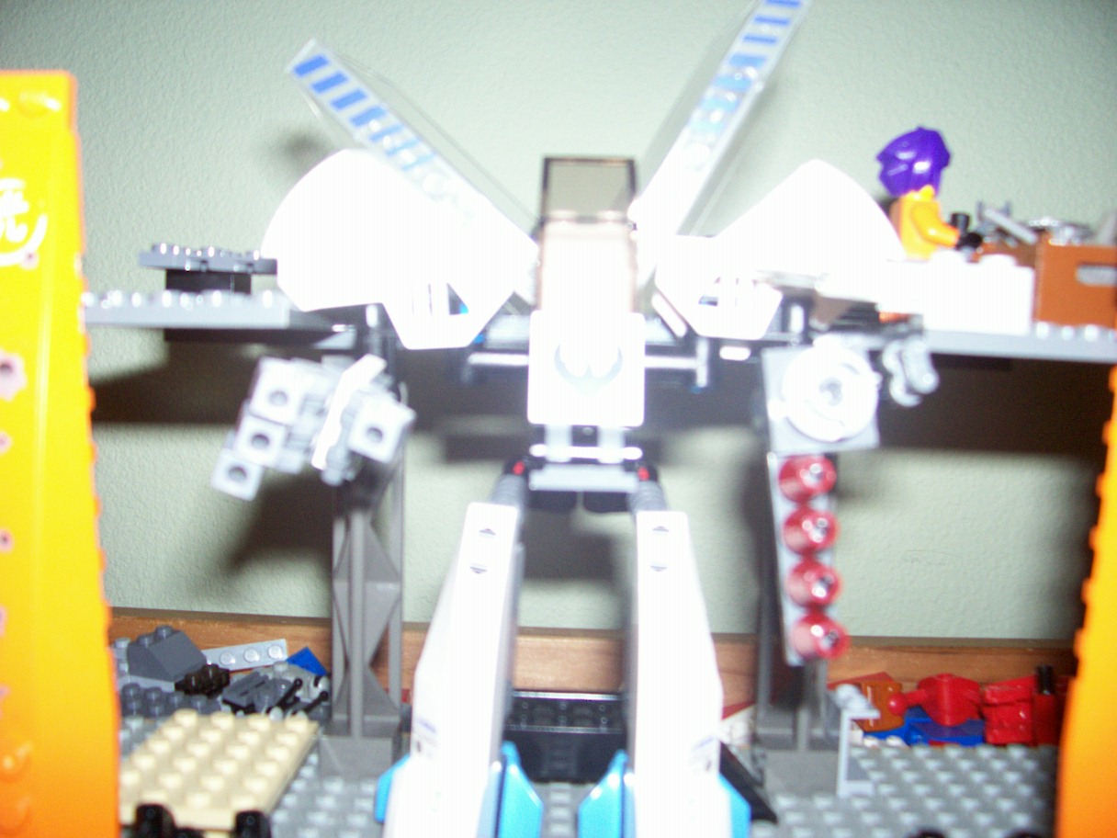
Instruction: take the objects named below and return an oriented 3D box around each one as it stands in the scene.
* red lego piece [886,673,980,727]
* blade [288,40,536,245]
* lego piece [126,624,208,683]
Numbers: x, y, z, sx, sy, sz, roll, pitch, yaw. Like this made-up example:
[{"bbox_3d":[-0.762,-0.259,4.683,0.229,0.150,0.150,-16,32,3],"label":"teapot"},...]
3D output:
[{"bbox_3d":[0.098,0.074,0.288,0.024,0.013,0.014,2,3,10],"label":"red lego piece"},{"bbox_3d":[-0.025,-0.049,0.199,0.056,0.017,0.005,43,0,0],"label":"blade"},{"bbox_3d":[-0.118,0.070,0.332,0.016,0.011,0.016,2,7,21],"label":"lego piece"}]

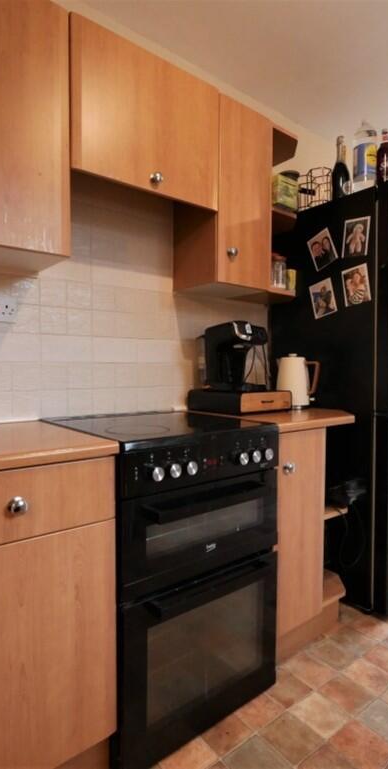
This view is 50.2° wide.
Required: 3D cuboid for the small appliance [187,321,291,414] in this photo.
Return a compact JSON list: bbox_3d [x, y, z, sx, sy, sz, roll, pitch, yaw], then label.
[{"bbox_3d":[0.210,-0.077,1.869,0.335,0.385,0.310,-2,3,-42],"label":"small appliance"}]

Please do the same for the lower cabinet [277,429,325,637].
[{"bbox_3d":[0.218,0.518,1.755,0.293,0.714,0.575,-2,3,-37],"label":"lower cabinet"}]

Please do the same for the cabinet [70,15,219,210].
[{"bbox_3d":[-0.230,-0.902,1.551,0.581,0.464,0.305,-2,3,-37],"label":"cabinet"}]

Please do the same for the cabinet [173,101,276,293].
[{"bbox_3d":[0.126,-0.775,1.828,0.305,0.736,0.305,-2,3,-37],"label":"cabinet"}]

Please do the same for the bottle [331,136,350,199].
[{"bbox_3d":[0.691,-1.013,1.962,0.085,0.315,0.085,-2,3,-37],"label":"bottle"}]

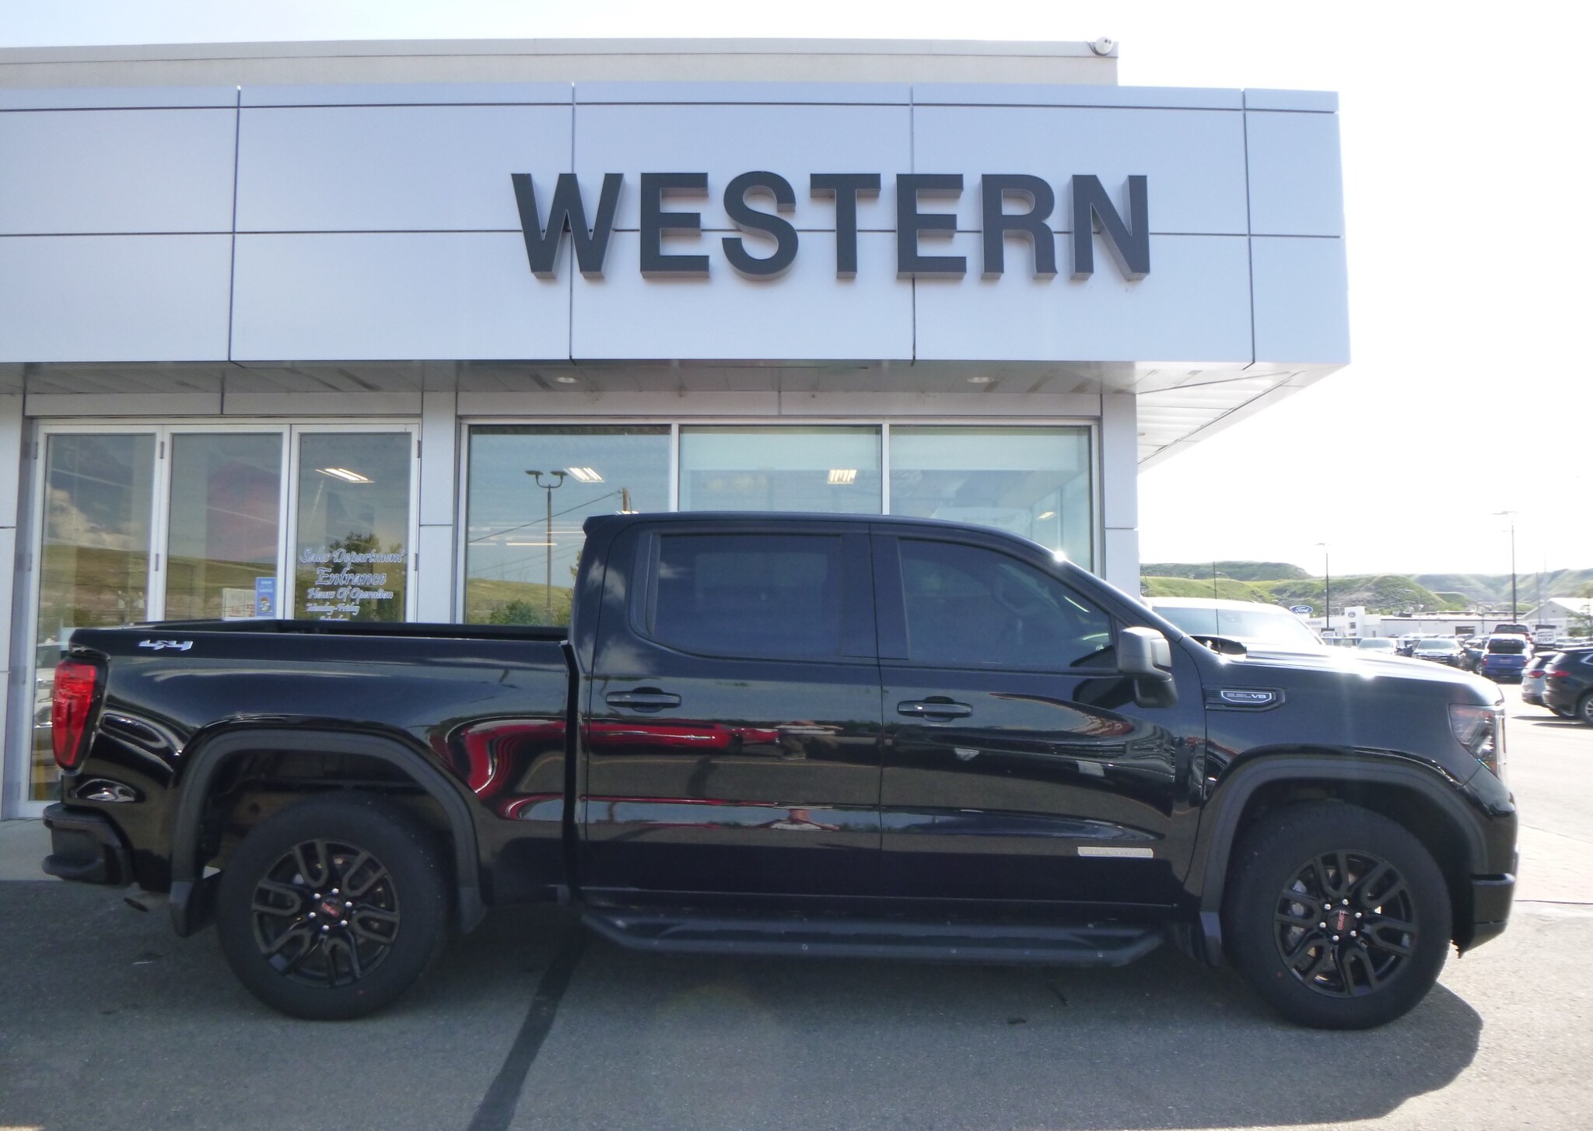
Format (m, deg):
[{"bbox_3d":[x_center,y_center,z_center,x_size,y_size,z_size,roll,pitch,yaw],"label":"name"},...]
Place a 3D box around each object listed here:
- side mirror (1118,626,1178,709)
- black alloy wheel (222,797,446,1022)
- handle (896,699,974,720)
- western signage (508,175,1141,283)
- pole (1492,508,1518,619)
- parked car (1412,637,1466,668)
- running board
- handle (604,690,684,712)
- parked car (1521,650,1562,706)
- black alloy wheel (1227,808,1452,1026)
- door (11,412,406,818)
[{"bbox_3d":[1.282,0.371,4.204,0.170,0.290,0.290,0,-4,0],"label":"side mirror"},{"bbox_3d":[-1.707,1.269,4.381,0.840,0.840,0.285,0,-4,0],"label":"black alloy wheel"},{"bbox_3d":[0.515,0.534,4.272,0.280,0.068,0.060,0,-4,0],"label":"handle"},{"bbox_3d":[0.234,-2.417,8.202,4.503,0.735,0.150,0,-4,0],"label":"western signage"},{"bbox_3d":[38.502,1.367,62.069,1.500,8.765,0.500,-2,-5,30],"label":"pole"},{"bbox_3d":[25.591,3.794,45.845,1.880,1.700,4.650,-3,-5,31],"label":"parked car"},{"bbox_3d":[0.278,1.387,4.294,2.180,0.105,0.200,1,-4,0],"label":"running board"},{"bbox_3d":[-0.571,0.501,4.290,0.280,0.068,0.060,0,-4,0],"label":"handle"},{"bbox_3d":[19.749,2.785,27.168,4.550,1.640,1.840,-2,-5,28],"label":"parked car"},{"bbox_3d":[1.983,1.292,4.349,0.840,0.840,0.285,0,-4,0],"label":"black alloy wheel"},{"bbox_3d":[-4.490,0.390,9.000,3.020,3.060,0.100,0,-4,0],"label":"door"}]

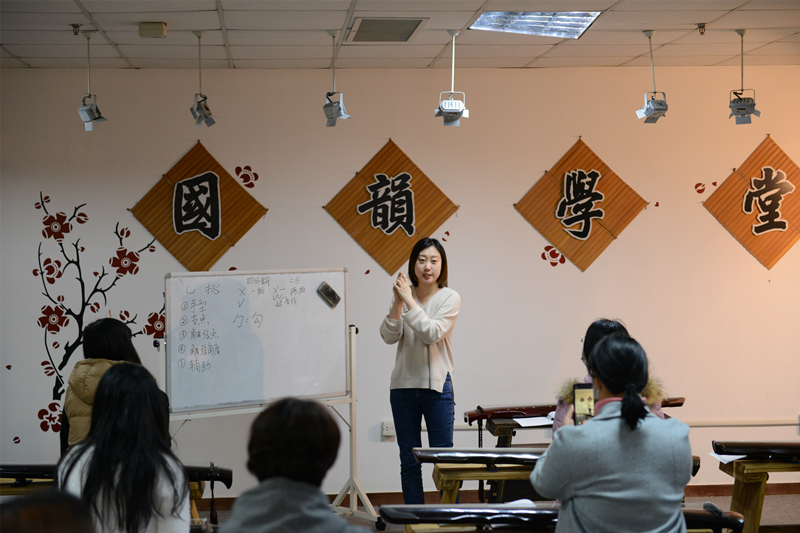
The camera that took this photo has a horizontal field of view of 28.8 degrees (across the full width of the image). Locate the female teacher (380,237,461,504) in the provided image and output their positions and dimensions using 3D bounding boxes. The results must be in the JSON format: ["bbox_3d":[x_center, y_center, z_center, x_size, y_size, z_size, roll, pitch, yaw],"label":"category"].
[{"bbox_3d":[0.111,0.682,8.065,0.430,1.655,0.360,0,1,21],"label":"female teacher"}]

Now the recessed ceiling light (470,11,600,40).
[{"bbox_3d":[0.647,-1.180,7.546,0.600,0.070,0.600,-1,1,-5],"label":"recessed ceiling light"}]

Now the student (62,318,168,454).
[{"bbox_3d":[-1.330,0.882,7.380,0.490,1.290,0.750,-1,1,5],"label":"student"}]

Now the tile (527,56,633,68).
[{"bbox_3d":[1.089,-1.242,9.387,0.595,0.020,0.549,-1,1,-5],"label":"tile"}]

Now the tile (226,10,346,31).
[{"bbox_3d":[-0.549,-1.185,7.450,0.600,0.020,0.612,-1,1,-5],"label":"tile"}]

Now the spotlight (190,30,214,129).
[{"bbox_3d":[-0.988,-0.933,7.800,0.105,0.495,0.125,0,1,28],"label":"spotlight"}]

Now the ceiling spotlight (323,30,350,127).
[{"bbox_3d":[-0.320,-0.944,7.833,0.170,0.479,0.170,0,1,45],"label":"ceiling spotlight"}]

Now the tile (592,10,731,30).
[{"bbox_3d":[1.244,-1.210,7.611,0.598,0.018,0.598,-1,1,-5],"label":"tile"}]

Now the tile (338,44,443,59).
[{"bbox_3d":[-0.054,-1.214,8.721,0.600,0.020,0.612,-1,1,-5],"label":"tile"}]

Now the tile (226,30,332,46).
[{"bbox_3d":[-0.600,-1.192,8.053,0.598,0.018,0.598,-1,1,-5],"label":"tile"}]

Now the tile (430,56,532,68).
[{"bbox_3d":[0.496,-1.233,9.335,0.600,0.020,0.520,-1,1,-5],"label":"tile"}]

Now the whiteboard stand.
[{"bbox_3d":[-0.265,0.915,8.877,0.070,1.159,0.500,-2,1,-41],"label":"whiteboard stand"}]

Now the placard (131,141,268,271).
[{"bbox_3d":[-1.220,-0.342,9.454,0.845,0.845,0.024,-1,1,-5],"label":"placard"}]

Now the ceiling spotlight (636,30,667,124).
[{"bbox_3d":[1.298,-0.974,8.013,0.140,0.468,0.120,-1,1,-29],"label":"ceiling spotlight"}]

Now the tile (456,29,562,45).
[{"bbox_3d":[0.595,-1.213,8.161,0.600,0.020,0.612,-1,1,-5],"label":"tile"}]

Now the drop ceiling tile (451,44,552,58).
[{"bbox_3d":[0.542,-1.223,8.759,0.595,0.020,0.595,-1,1,-5],"label":"drop ceiling tile"}]

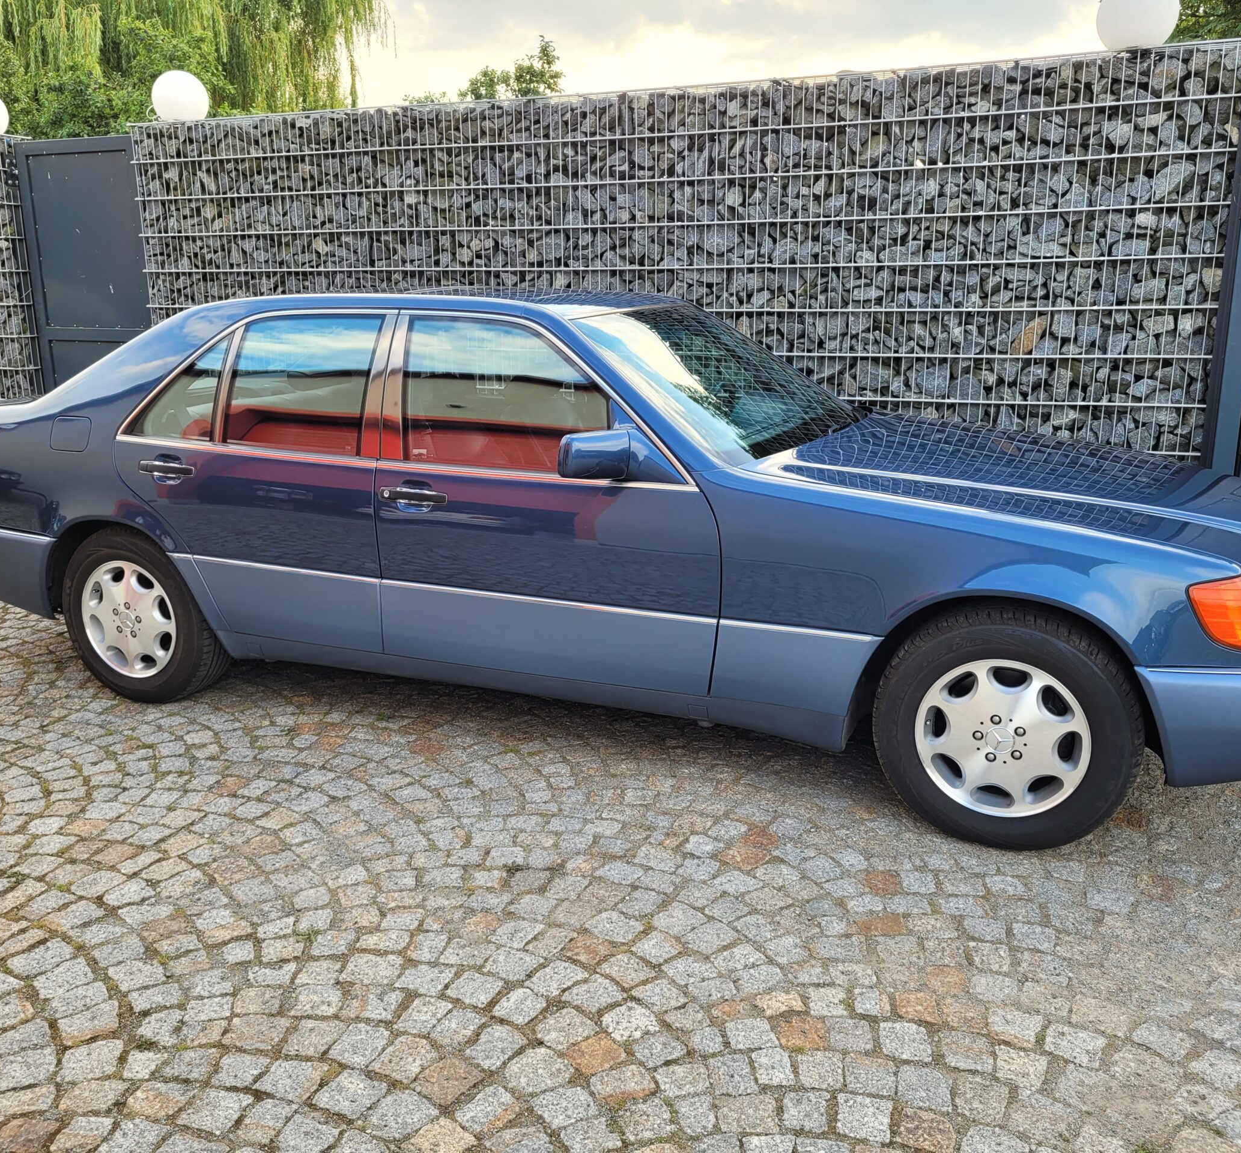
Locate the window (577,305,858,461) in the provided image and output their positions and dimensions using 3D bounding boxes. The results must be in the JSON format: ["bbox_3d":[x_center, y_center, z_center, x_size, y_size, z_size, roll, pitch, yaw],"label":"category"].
[{"bbox_3d":[0.391,-0.707,4.064,0.790,0.120,1.600,39,24,10],"label":"window"}]

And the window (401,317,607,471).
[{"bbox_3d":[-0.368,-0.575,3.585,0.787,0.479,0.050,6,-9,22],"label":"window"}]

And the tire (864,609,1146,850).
[{"bbox_3d":[1.048,0.405,3.155,0.680,0.680,0.240,6,15,22],"label":"tire"}]

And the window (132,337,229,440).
[{"bbox_3d":[-1.522,-0.656,3.982,0.385,0.365,0.040,5,-5,22],"label":"window"}]

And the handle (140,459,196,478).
[{"bbox_3d":[-1.534,-0.365,3.906,0.220,0.048,0.048,5,15,22],"label":"handle"}]

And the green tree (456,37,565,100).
[{"bbox_3d":[-1.246,-3.990,13.375,1.800,4.200,1.800,5,15,22],"label":"green tree"}]

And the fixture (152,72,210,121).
[{"bbox_3d":[-2.475,-2.685,6.483,0.300,0.295,0.300,5,15,22],"label":"fixture"}]

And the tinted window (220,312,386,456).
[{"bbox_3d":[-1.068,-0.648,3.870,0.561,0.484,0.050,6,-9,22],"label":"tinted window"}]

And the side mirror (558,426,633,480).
[{"bbox_3d":[-0.073,-0.346,3.280,0.150,0.150,0.190,8,16,30],"label":"side mirror"}]

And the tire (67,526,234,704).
[{"bbox_3d":[-1.753,0.132,4.305,0.680,0.680,0.240,6,15,22],"label":"tire"}]

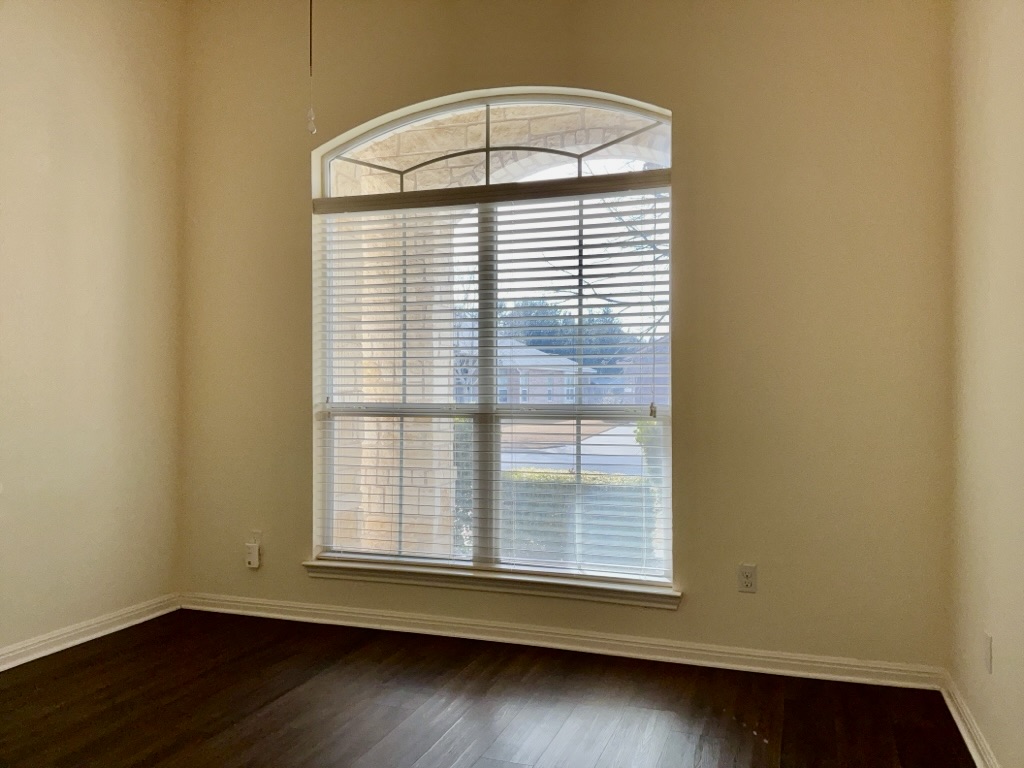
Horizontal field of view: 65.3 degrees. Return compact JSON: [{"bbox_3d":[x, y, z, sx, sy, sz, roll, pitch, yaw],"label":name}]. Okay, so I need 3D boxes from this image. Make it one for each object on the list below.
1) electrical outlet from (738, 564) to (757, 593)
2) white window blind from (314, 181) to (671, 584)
[{"bbox_3d":[0.988,0.816,3.347,0.071,0.115,0.010,0,-1,19],"label":"electrical outlet"},{"bbox_3d":[-0.146,-0.023,3.785,1.800,1.830,0.070,0,-1,19],"label":"white window blind"}]

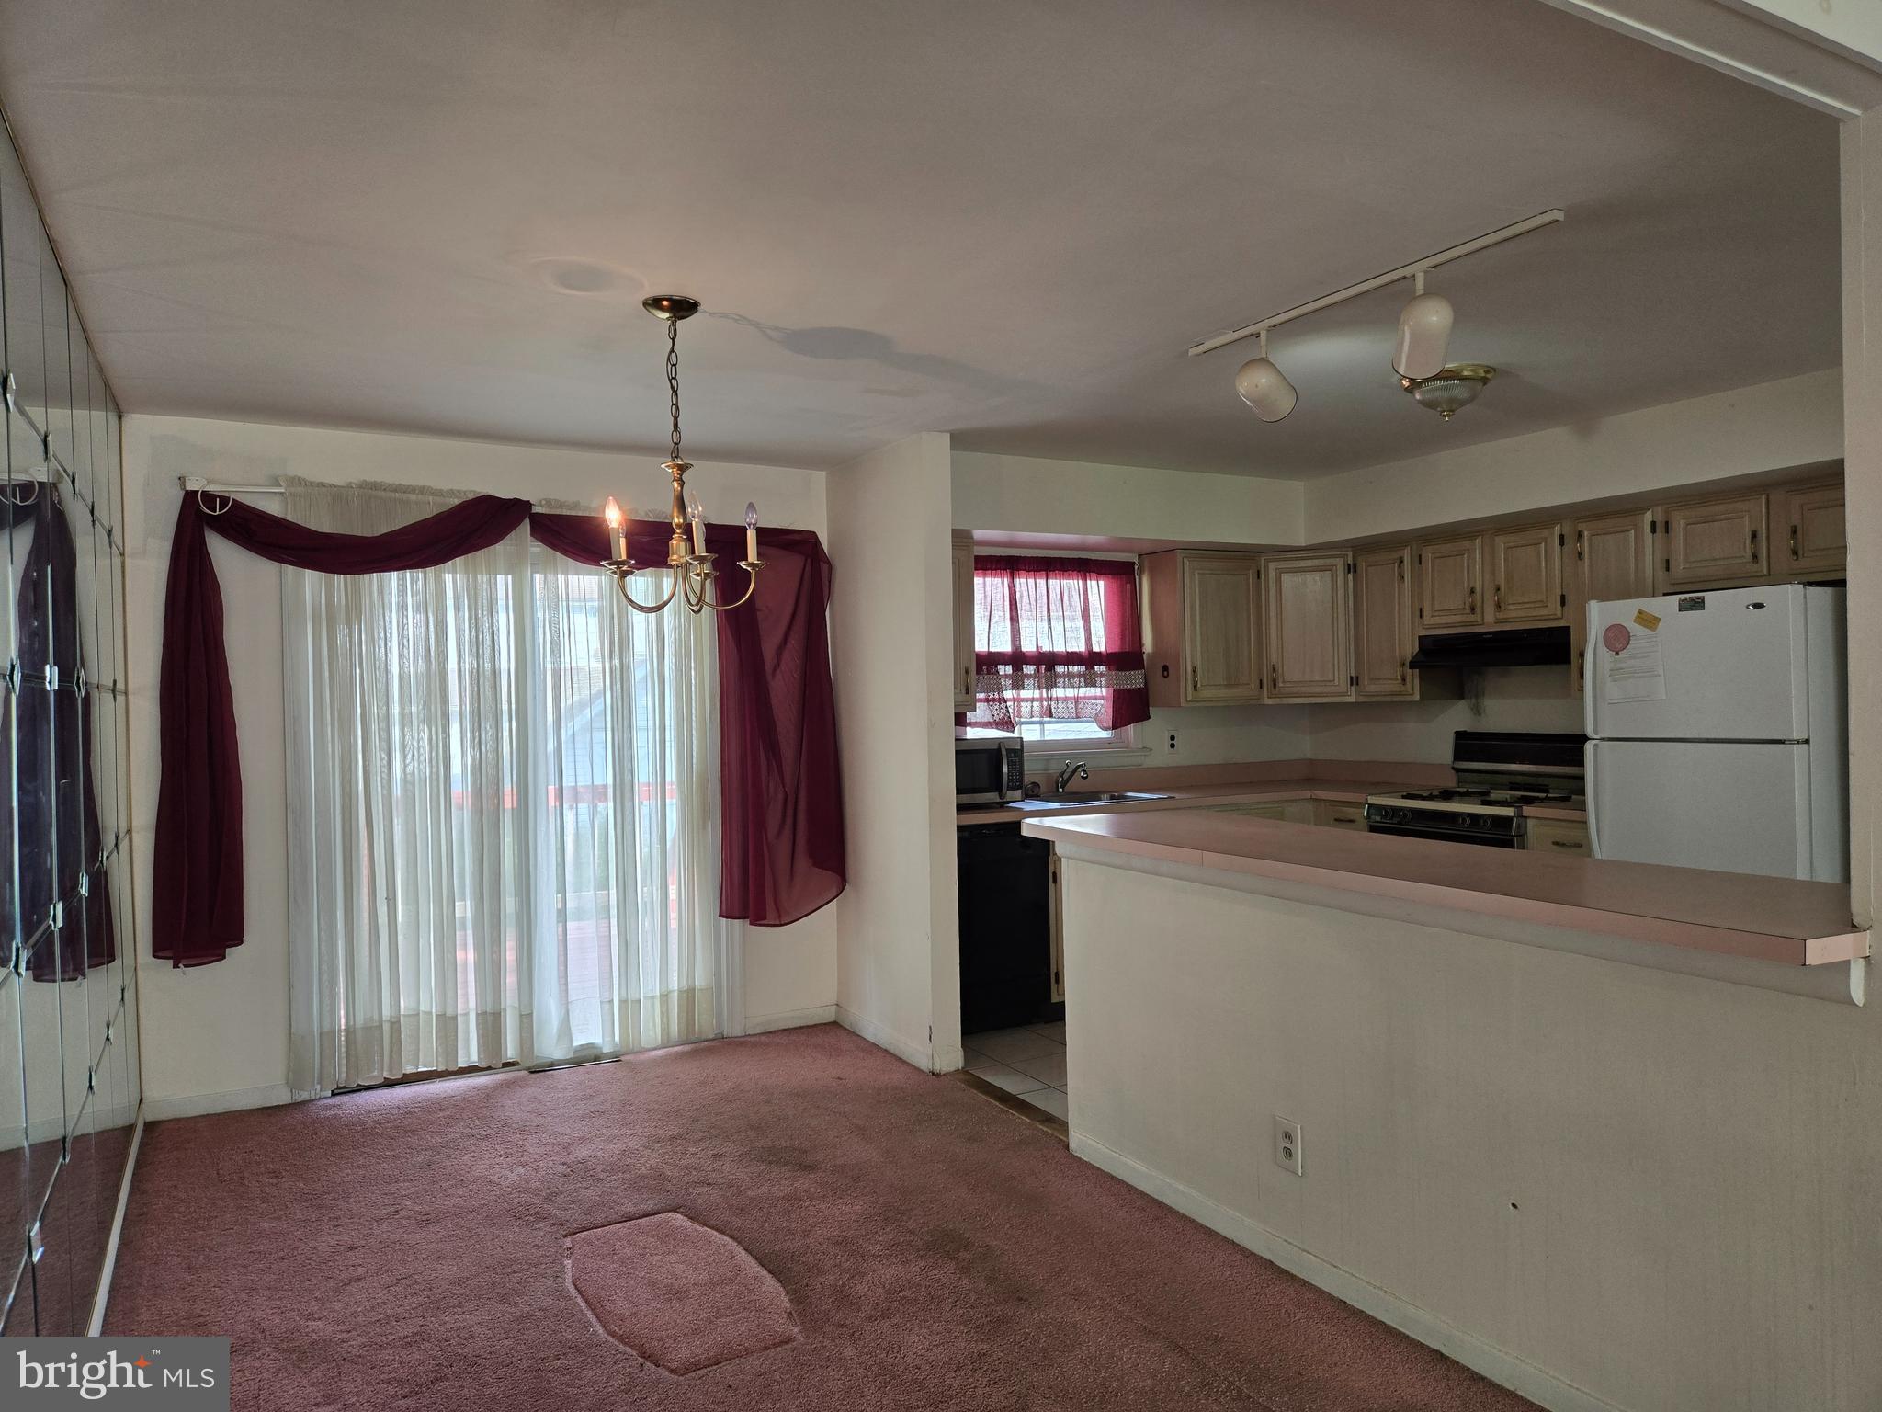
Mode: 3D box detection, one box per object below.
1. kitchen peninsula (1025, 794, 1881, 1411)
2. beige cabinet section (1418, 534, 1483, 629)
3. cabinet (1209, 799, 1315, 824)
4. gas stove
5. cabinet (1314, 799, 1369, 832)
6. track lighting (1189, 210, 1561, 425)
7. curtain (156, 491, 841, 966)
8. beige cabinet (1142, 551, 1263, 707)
[{"bbox_3d":[1.087,0.880,3.040,0.630,1.052,2.200,-1,1,-29],"label":"kitchen peninsula"},{"bbox_3d":[2.472,-0.573,5.847,0.317,0.416,0.357,-2,1,-30],"label":"beige cabinet section"},{"bbox_3d":[1.357,0.902,6.214,0.680,0.880,0.610,-1,1,-29],"label":"cabinet"},{"bbox_3d":[2.413,0.737,5.530,0.670,1.200,0.760,-1,1,-29],"label":"gas stove"},{"bbox_3d":[2.171,0.890,6.077,0.610,0.880,0.420,-1,1,-29],"label":"cabinet"},{"bbox_3d":[1.031,-0.903,3.094,0.200,0.262,1.143,-1,1,-29],"label":"track lighting"},{"bbox_3d":[-1.553,0.080,4.845,2.532,1.670,0.140,-1,1,-29],"label":"curtain"},{"bbox_3d":[1.311,-0.382,6.305,0.545,0.761,0.320,-1,1,-29],"label":"beige cabinet"}]

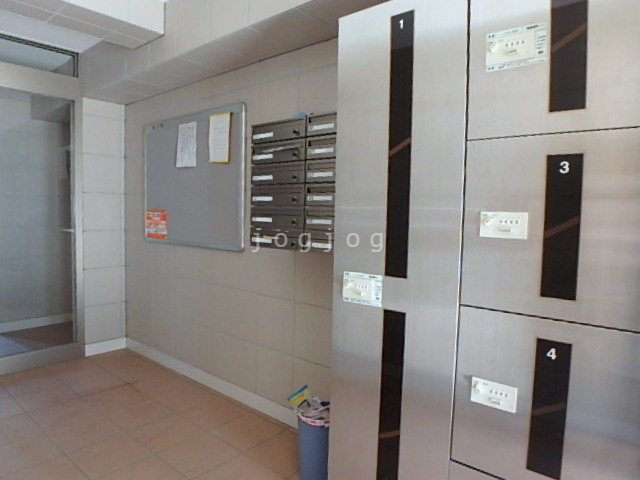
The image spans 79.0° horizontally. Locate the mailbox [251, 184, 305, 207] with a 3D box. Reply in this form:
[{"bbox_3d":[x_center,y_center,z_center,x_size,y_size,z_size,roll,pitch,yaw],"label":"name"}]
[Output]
[{"bbox_3d":[-0.142,-0.218,1.974,0.366,0.101,0.220,4,4,38],"label":"mailbox"}]

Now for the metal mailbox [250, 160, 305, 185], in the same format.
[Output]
[{"bbox_3d":[-0.139,-0.321,1.968,0.366,0.103,0.220,4,4,38],"label":"metal mailbox"}]

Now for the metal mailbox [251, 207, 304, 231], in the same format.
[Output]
[{"bbox_3d":[-0.122,-0.110,1.910,0.348,0.103,0.260,4,5,38],"label":"metal mailbox"}]

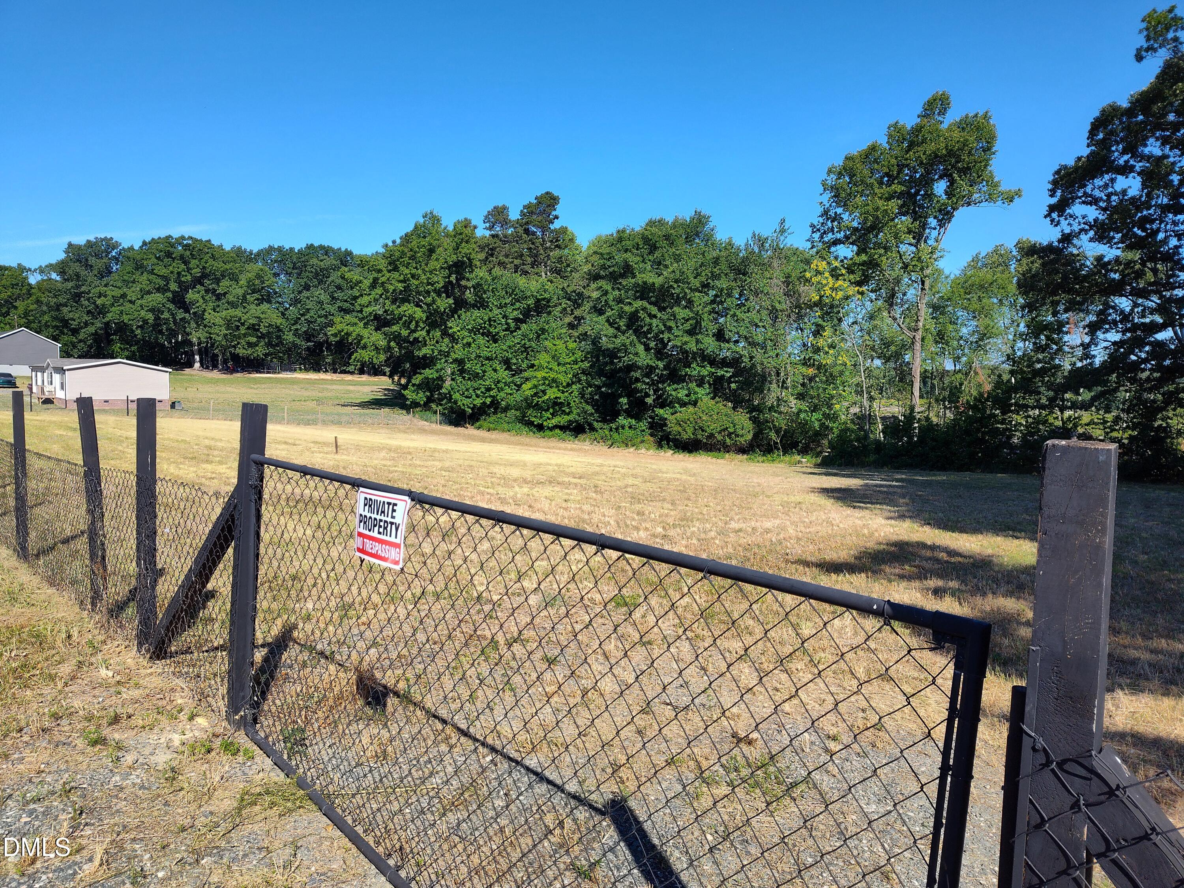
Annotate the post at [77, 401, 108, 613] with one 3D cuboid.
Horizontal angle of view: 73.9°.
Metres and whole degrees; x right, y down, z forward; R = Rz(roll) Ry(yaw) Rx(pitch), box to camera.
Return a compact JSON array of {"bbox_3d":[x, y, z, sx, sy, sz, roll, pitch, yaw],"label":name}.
[{"bbox_3d":[-3.498,0.422,5.516,0.090,1.484,0.090,-6,7,-45],"label":"post"}]

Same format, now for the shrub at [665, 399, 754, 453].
[{"bbox_3d":[3.360,-0.489,22.500,2.500,1.600,2.300,2,4,9],"label":"shrub"}]

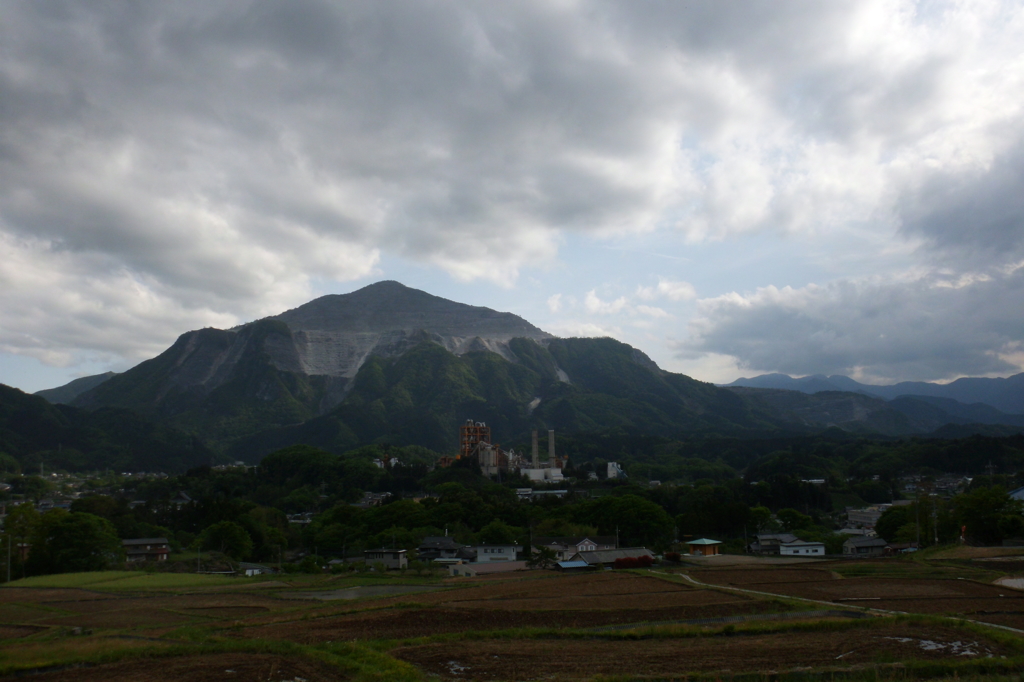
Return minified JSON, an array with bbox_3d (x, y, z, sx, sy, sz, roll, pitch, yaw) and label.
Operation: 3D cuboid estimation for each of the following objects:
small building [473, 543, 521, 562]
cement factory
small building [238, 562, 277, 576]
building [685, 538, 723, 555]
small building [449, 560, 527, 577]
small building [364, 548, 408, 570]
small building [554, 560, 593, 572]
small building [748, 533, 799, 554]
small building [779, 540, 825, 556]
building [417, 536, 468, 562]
[{"bbox_3d":[-4.060,63.590,234.000,12.550,6.210,7.000,-3,-8,10],"label":"small building"},{"bbox_3d":[-15.500,155.770,1150.000,173.180,87.340,110.000,-1,-8,-5],"label":"cement factory"},{"bbox_3d":[-67.730,60.790,212.000,7.830,3.760,5.500,-4,-9,18],"label":"small building"},{"bbox_3d":[53.190,56.740,220.000,7.600,4.210,6.570,6,-11,-42],"label":"building"},{"bbox_3d":[-5.950,58.690,207.000,19.210,3.140,8.500,3,-9,-28],"label":"small building"},{"bbox_3d":[-35.590,62.450,226.000,10.590,5.540,6.500,-4,-8,15],"label":"small building"},{"bbox_3d":[15.670,58.180,204.000,8.610,2.620,4.200,1,-8,-14],"label":"small building"},{"bbox_3d":[79.170,61.550,240.000,12.490,6.880,8.000,0,-8,-8],"label":"small building"},{"bbox_3d":[80.450,57.710,221.000,10.930,3.150,4.500,-1,-8,-6],"label":"small building"},{"bbox_3d":[-20.830,63.380,240.000,14.750,8.490,9.000,-2,-8,0],"label":"building"}]

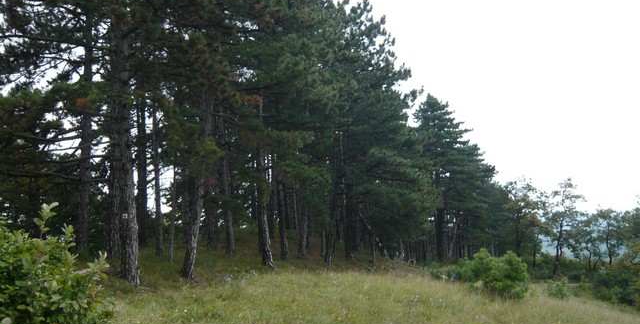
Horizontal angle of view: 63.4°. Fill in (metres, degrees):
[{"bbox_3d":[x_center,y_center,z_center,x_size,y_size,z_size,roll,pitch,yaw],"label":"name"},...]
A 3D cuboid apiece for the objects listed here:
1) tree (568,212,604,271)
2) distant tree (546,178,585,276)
[{"bbox_3d":[17.082,5.085,33.183,2.307,3.680,2.077,0,-6,0],"label":"tree"},{"bbox_3d":[14.360,3.805,30.283,2.223,5.689,2.001,0,-6,0],"label":"distant tree"}]

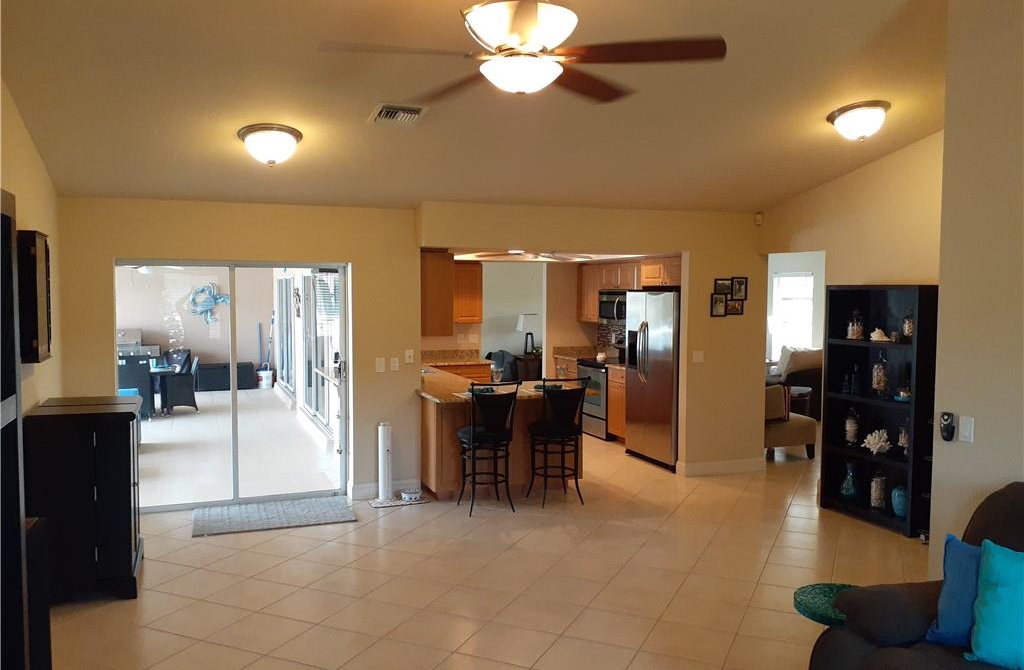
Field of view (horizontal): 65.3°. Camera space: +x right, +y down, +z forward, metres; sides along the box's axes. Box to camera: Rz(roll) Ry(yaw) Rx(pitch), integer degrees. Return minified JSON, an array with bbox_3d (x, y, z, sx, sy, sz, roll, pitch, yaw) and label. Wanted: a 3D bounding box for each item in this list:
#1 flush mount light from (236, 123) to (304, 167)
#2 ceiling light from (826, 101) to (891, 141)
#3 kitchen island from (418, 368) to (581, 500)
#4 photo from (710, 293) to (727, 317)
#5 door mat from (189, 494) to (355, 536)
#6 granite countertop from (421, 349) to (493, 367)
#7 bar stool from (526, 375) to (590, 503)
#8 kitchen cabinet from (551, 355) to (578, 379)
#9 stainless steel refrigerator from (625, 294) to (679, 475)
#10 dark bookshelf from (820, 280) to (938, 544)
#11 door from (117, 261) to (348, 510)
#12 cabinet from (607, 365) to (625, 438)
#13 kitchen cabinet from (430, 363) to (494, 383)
[{"bbox_3d":[-1.603,-1.228,5.315,0.415,0.190,0.415,-1,-10,-21],"label":"flush mount light"},{"bbox_3d":[2.443,-1.464,5.606,0.415,0.194,0.415,-1,-10,-21],"label":"ceiling light"},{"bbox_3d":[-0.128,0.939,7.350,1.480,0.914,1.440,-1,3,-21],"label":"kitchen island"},{"bbox_3d":[2.031,-0.289,7.827,0.177,0.228,0.022,-1,3,-21],"label":"photo"},{"bbox_3d":[-1.877,1.423,6.337,1.210,0.016,0.780,-1,3,-21],"label":"door mat"},{"bbox_3d":[-0.749,0.283,9.759,0.870,0.140,0.680,-1,3,-21],"label":"granite countertop"},{"bbox_3d":[0.368,0.873,6.715,0.440,1.060,0.460,-1,3,-21],"label":"bar stool"},{"bbox_3d":[1.019,0.748,10.619,0.610,0.876,0.620,-1,3,-21],"label":"kitchen cabinet"},{"bbox_3d":[1.714,0.440,8.193,0.780,1.765,0.930,-1,3,-21],"label":"stainless steel refrigerator"},{"bbox_3d":[2.861,0.529,6.162,0.320,1.820,0.905,-1,3,-21],"label":"dark bookshelf"},{"bbox_3d":[-2.261,0.409,6.601,1.820,2.016,0.130,-1,3,-21],"label":"door"},{"bbox_3d":[1.566,0.826,9.251,0.600,0.876,0.770,-1,3,-21],"label":"cabinet"},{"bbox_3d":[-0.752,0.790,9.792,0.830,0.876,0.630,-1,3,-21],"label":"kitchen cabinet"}]

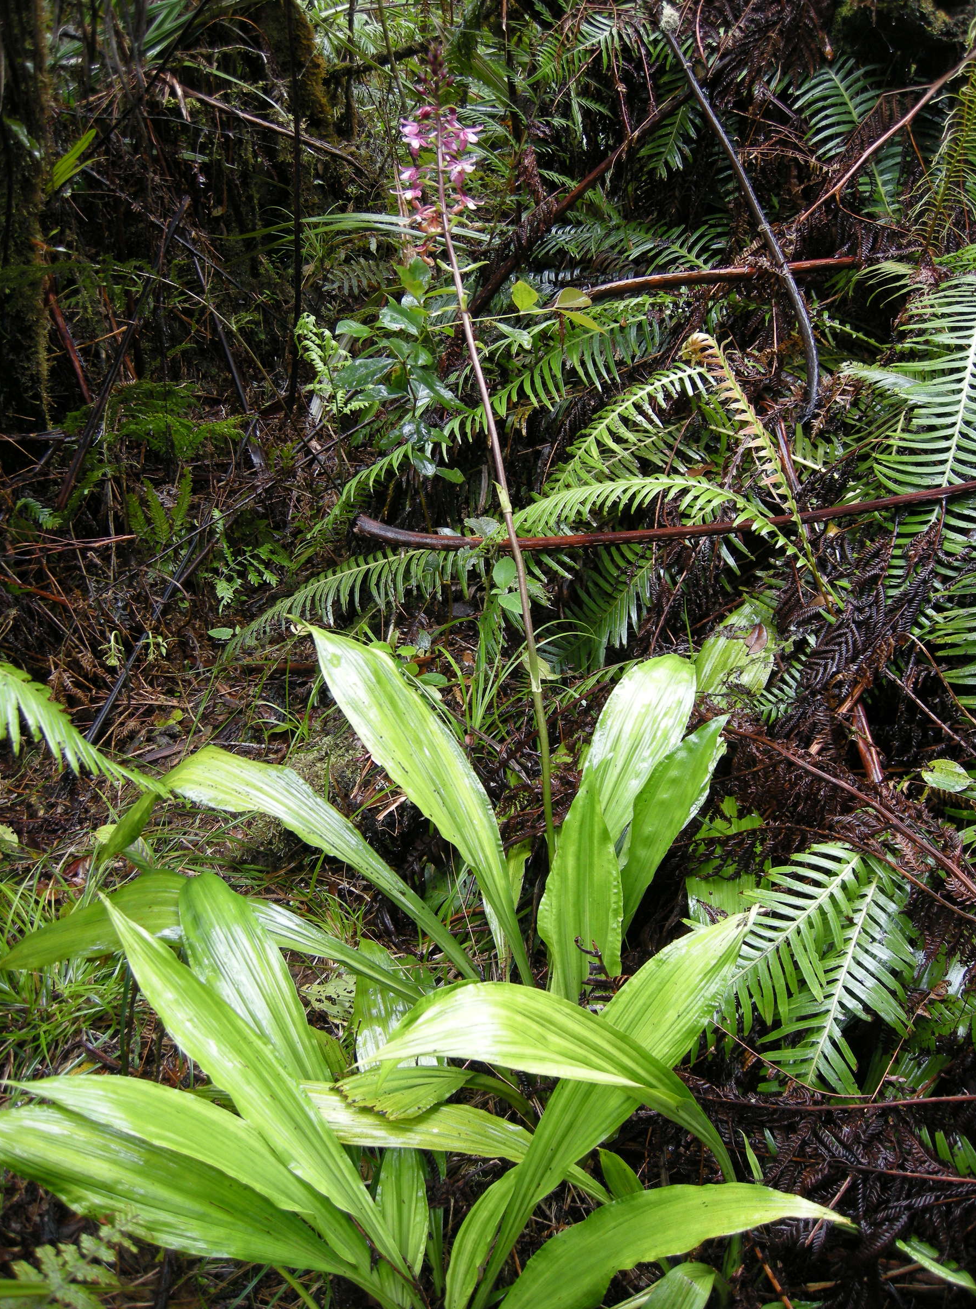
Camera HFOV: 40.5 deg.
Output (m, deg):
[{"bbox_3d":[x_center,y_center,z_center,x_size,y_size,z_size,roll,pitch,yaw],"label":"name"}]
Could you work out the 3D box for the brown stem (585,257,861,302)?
[{"bbox_3d":[0.343,-0.555,1.950,0.410,0.030,0.035,-10,22,-9],"label":"brown stem"}]

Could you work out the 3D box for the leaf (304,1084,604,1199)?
[{"bbox_3d":[-0.031,0.427,1.183,0.296,0.045,0.070,16,33,0],"label":"leaf"}]

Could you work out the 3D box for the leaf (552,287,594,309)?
[{"bbox_3d":[0.107,-0.452,1.680,0.050,0.020,0.030,0,22,0],"label":"leaf"}]

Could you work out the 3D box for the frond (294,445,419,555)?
[{"bbox_3d":[-0.172,-0.201,1.750,0.200,0.070,0.080,-46,0,-17],"label":"frond"}]

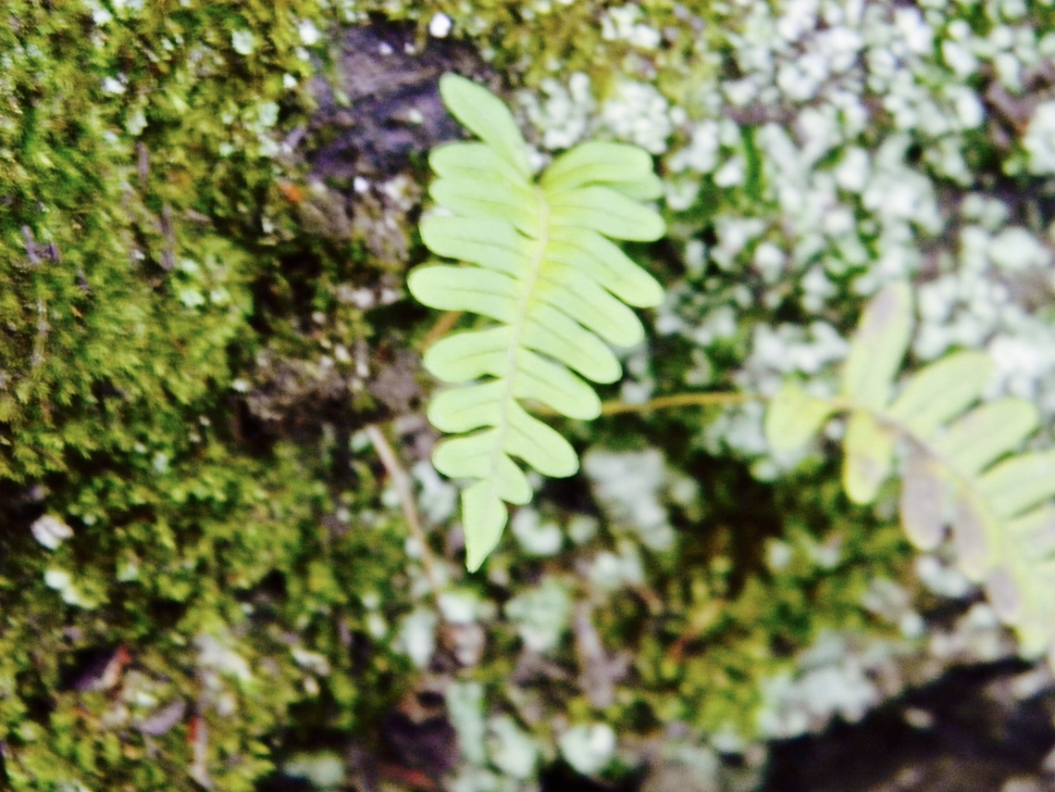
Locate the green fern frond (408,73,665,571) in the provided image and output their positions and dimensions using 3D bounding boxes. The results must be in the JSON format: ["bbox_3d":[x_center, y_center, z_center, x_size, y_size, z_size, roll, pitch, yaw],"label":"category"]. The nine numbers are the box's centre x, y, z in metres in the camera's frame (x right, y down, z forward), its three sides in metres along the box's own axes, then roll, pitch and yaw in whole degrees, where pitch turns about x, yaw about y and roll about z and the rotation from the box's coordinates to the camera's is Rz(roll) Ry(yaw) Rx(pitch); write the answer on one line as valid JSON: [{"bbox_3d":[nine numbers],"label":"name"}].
[{"bbox_3d":[0.001,-0.010,0.450,0.035,0.069,0.022,8,0,0],"label":"green fern frond"}]

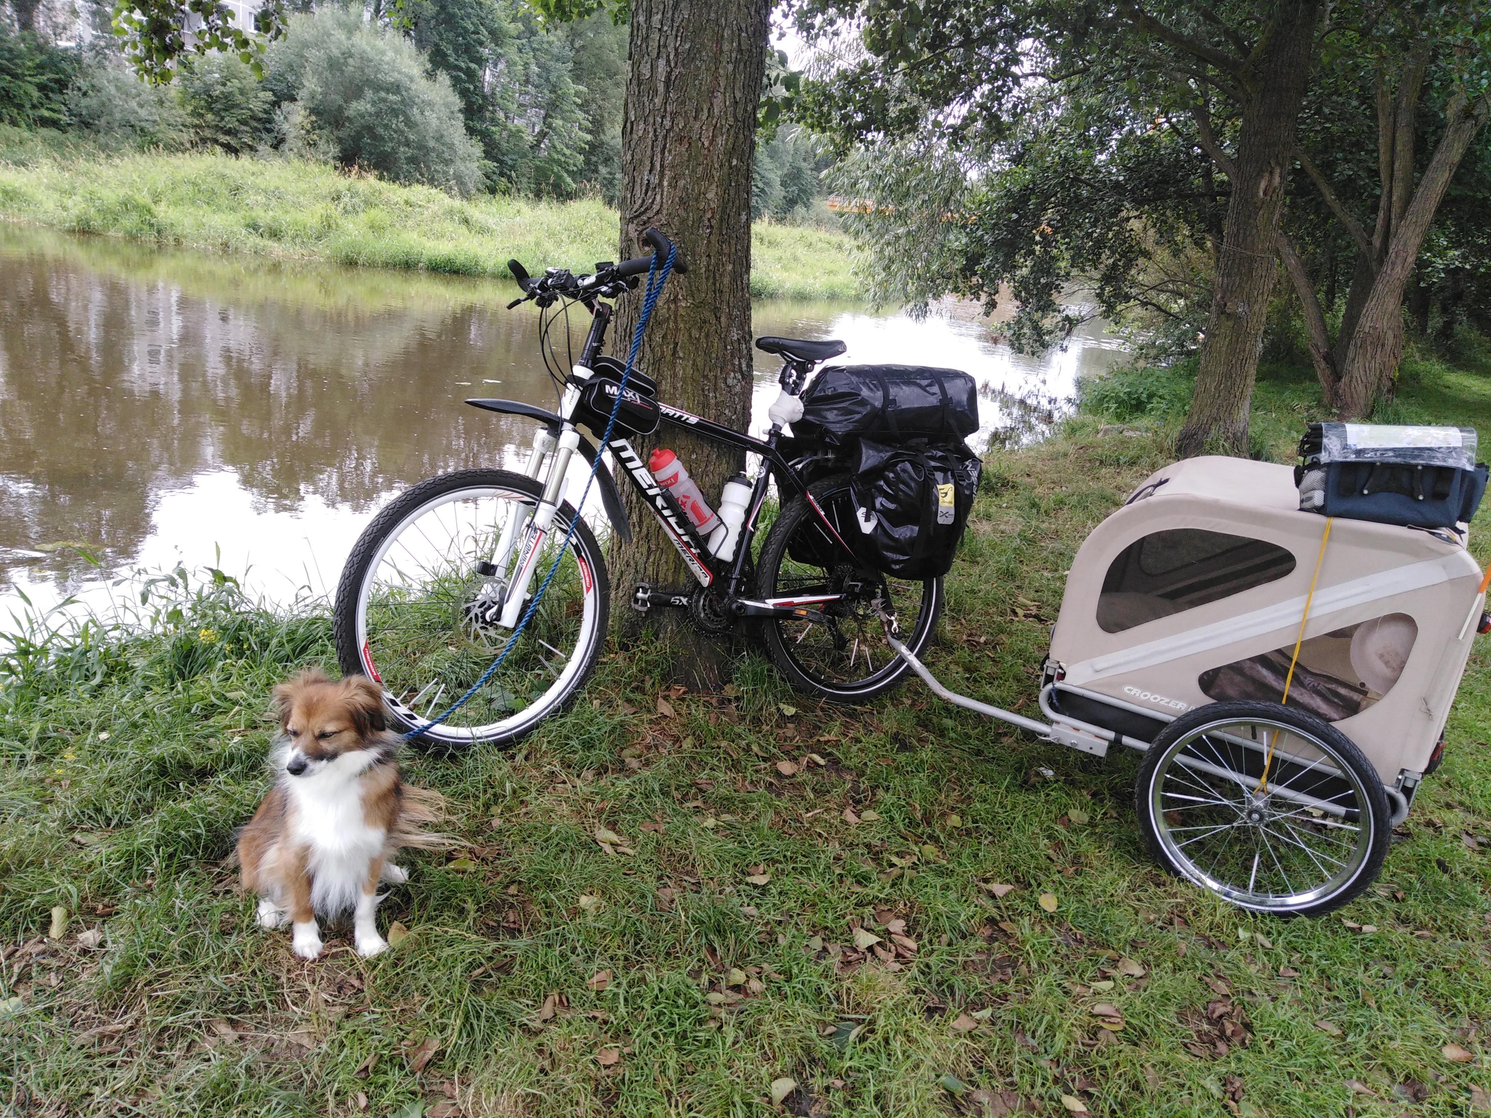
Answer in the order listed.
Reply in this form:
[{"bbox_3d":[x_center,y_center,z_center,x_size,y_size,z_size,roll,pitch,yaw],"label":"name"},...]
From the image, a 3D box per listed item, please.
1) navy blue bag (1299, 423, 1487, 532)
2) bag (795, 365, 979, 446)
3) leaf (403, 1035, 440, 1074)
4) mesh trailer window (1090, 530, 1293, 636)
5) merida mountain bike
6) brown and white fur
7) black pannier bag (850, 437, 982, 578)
[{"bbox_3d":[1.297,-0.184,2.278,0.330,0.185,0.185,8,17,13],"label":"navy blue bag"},{"bbox_3d":[0.365,-0.438,3.092,0.540,0.210,0.250,-2,9,-35],"label":"bag"},{"bbox_3d":[-0.479,0.738,1.660,0.055,0.025,0.075,10,17,7],"label":"leaf"},{"bbox_3d":[0.956,0.067,2.405,0.365,0.270,0.020,15,19,23],"label":"mesh trailer window"},{"bbox_3d":[-0.121,-0.147,2.805,1.752,1.170,0.630,-2,9,-35],"label":"merida mountain bike"},{"bbox_3d":[-0.691,0.384,1.928,0.300,0.475,0.360,0,18,-22],"label":"brown and white fur"},{"bbox_3d":[0.450,-0.142,2.994,0.310,0.370,0.180,-2,9,-35],"label":"black pannier bag"}]

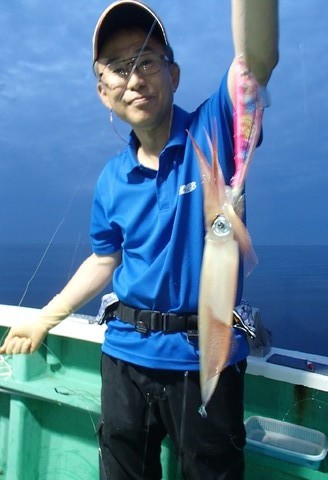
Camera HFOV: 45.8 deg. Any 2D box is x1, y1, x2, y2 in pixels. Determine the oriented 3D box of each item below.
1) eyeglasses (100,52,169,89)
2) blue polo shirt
[{"bbox_3d":[-0.063,-0.376,0.880,0.142,0.048,0.140,-13,14,4],"label":"eyeglasses"},{"bbox_3d":[0.018,-0.040,0.930,0.420,0.670,0.290,0,-1,13],"label":"blue polo shirt"}]

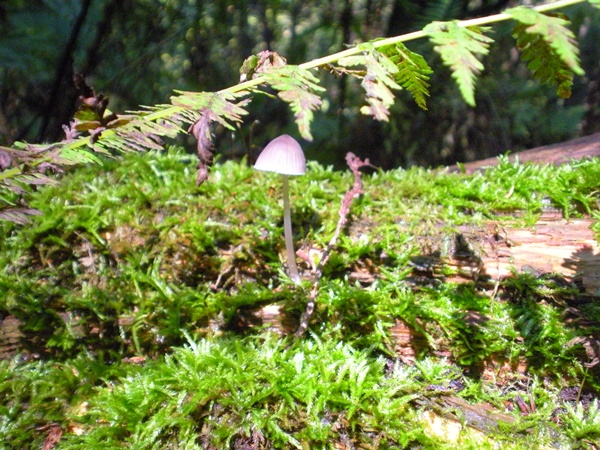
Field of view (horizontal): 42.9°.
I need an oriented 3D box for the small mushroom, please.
[{"bbox_3d":[-0.009,-0.008,0.370,0.025,0.073,0.025,-3,9,0],"label":"small mushroom"}]

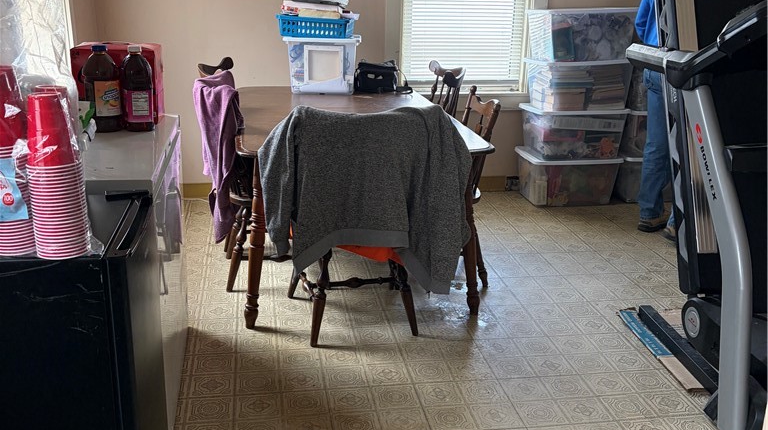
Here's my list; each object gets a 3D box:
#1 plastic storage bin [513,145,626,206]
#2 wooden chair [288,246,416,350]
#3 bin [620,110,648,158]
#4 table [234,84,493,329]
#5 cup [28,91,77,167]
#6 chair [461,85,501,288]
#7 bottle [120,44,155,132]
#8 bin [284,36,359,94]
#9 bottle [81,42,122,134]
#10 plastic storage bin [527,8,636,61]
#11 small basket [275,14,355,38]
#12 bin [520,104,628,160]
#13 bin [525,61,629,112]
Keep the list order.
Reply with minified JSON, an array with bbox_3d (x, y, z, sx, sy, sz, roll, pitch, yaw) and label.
[{"bbox_3d":[1.175,-0.257,4.961,0.585,0.305,0.410,-2,18,-9],"label":"plastic storage bin"},{"bbox_3d":[-0.109,-0.014,3.041,0.500,0.925,0.580,-3,18,-13],"label":"wooden chair"},{"bbox_3d":[1.771,-0.553,4.965,0.580,0.310,0.410,-2,18,-9],"label":"bin"},{"bbox_3d":[-0.199,-0.123,3.685,0.970,0.740,1.650,-2,18,-9],"label":"table"},{"bbox_3d":[-0.624,-0.157,1.437,0.095,0.122,0.095,-2,18,-9],"label":"cup"},{"bbox_3d":[0.232,-0.138,3.571,0.500,0.860,0.460,-2,18,-11],"label":"chair"},{"bbox_3d":[-0.825,-0.426,2.572,0.109,0.278,0.109,-1,18,-9],"label":"bottle"},{"bbox_3d":[-0.321,-0.799,4.112,0.385,0.288,0.270,2,17,3],"label":"bin"},{"bbox_3d":[-0.906,-0.410,2.491,0.119,0.272,0.119,17,23,41],"label":"bottle"},{"bbox_3d":[1.185,-1.091,4.653,0.575,0.302,0.388,-3,18,-12],"label":"plastic storage bin"},{"bbox_3d":[-0.350,-0.990,4.058,0.380,0.108,0.265,2,17,3],"label":"small basket"},{"bbox_3d":[1.184,-0.537,4.869,0.585,0.315,0.410,-2,18,-9],"label":"bin"},{"bbox_3d":[1.189,-0.808,4.743,0.575,0.302,0.388,-3,18,-13],"label":"bin"}]

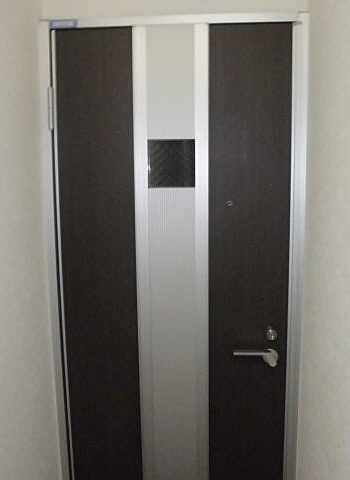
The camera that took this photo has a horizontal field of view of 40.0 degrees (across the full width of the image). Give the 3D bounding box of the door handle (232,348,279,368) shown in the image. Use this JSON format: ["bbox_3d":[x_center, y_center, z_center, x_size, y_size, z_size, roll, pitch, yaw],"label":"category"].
[{"bbox_3d":[0.274,0.405,1.630,0.151,0.056,0.060,0,8,3],"label":"door handle"}]

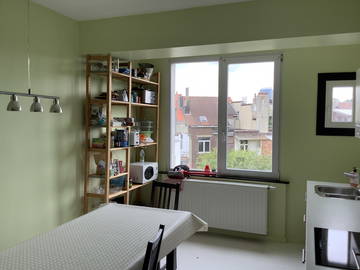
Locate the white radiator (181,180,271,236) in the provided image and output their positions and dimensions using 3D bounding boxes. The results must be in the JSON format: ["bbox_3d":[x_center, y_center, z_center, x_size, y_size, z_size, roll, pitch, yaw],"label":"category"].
[{"bbox_3d":[0.485,0.954,4.424,1.390,0.610,0.100,1,2,21],"label":"white radiator"}]

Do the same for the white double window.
[{"bbox_3d":[0.582,-0.253,4.492,1.545,1.640,0.090,1,2,21],"label":"white double window"}]

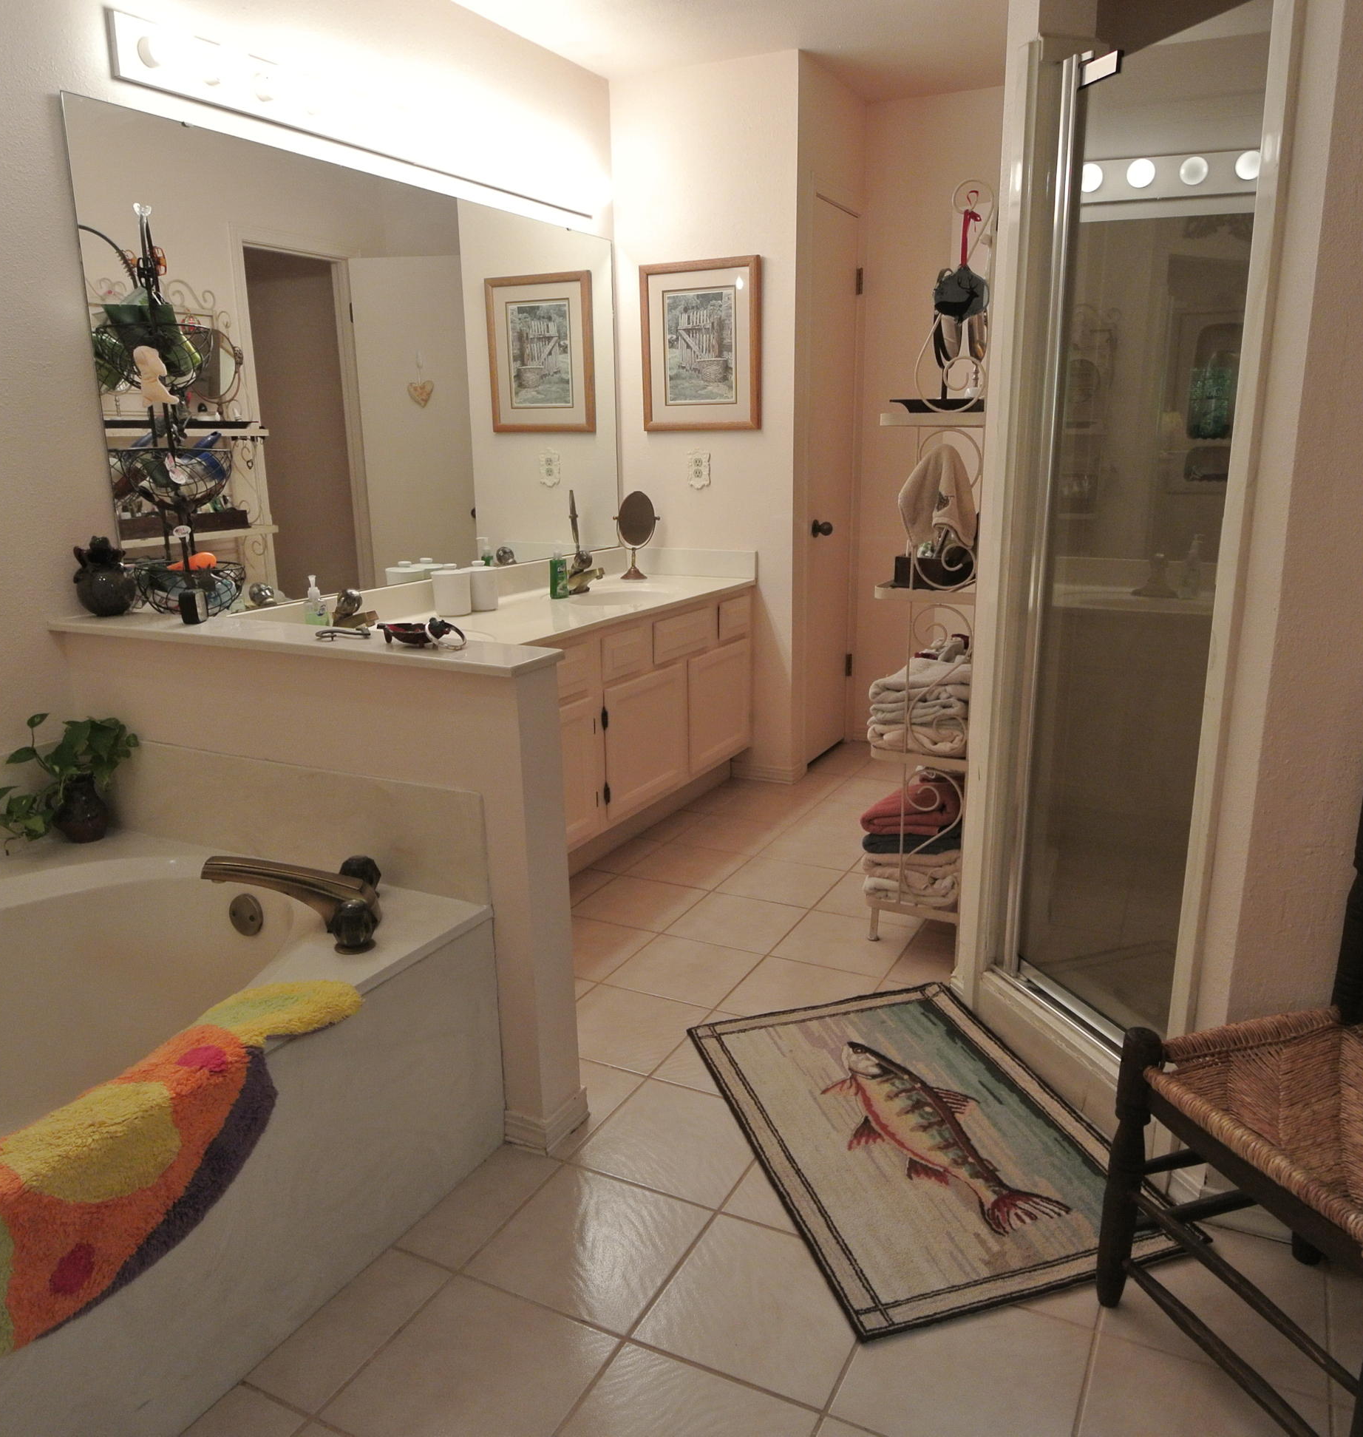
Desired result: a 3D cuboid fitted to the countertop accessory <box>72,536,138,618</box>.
[{"bbox_3d":[-1.222,-0.296,2.276,0.130,0.170,0.130,6,15,27],"label":"countertop accessory"}]

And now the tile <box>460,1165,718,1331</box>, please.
[{"bbox_3d":[-0.139,0.826,1.680,0.286,0.010,0.286,6,16,27],"label":"tile"}]

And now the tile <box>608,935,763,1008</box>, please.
[{"bbox_3d":[0.011,0.616,2.632,0.296,0.010,0.296,6,15,27],"label":"tile"}]

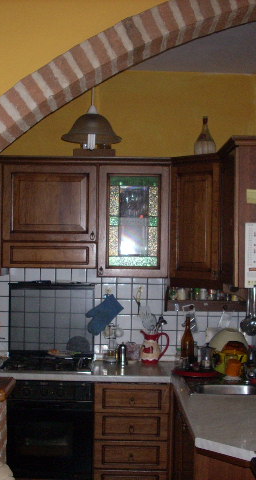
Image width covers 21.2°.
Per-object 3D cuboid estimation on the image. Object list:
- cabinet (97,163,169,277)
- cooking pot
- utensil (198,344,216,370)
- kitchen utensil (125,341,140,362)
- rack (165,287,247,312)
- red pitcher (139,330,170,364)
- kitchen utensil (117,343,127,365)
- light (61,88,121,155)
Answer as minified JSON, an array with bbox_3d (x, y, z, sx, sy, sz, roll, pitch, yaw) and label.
[{"bbox_3d":[0.034,-0.128,4.472,0.454,0.732,0.320,1,-1,0],"label":"cabinet"},{"bbox_3d":[0.623,0.626,4.218,0.247,0.153,0.200,1,-1,0],"label":"cooking pot"},{"bbox_3d":[0.496,0.728,4.245,0.120,0.158,0.095,1,-1,-12],"label":"utensil"},{"bbox_3d":[0.036,0.737,4.483,0.098,0.135,0.100,1,-1,0],"label":"kitchen utensil"},{"bbox_3d":[0.524,0.391,4.606,0.550,0.181,0.110,1,-1,-1],"label":"rack"},{"bbox_3d":[0.175,0.694,4.434,0.188,0.222,0.140,1,-1,0],"label":"red pitcher"},{"bbox_3d":[-0.037,0.736,4.431,0.058,0.150,0.058,1,-1,-1],"label":"kitchen utensil"},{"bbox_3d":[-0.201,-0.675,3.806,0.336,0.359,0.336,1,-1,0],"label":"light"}]

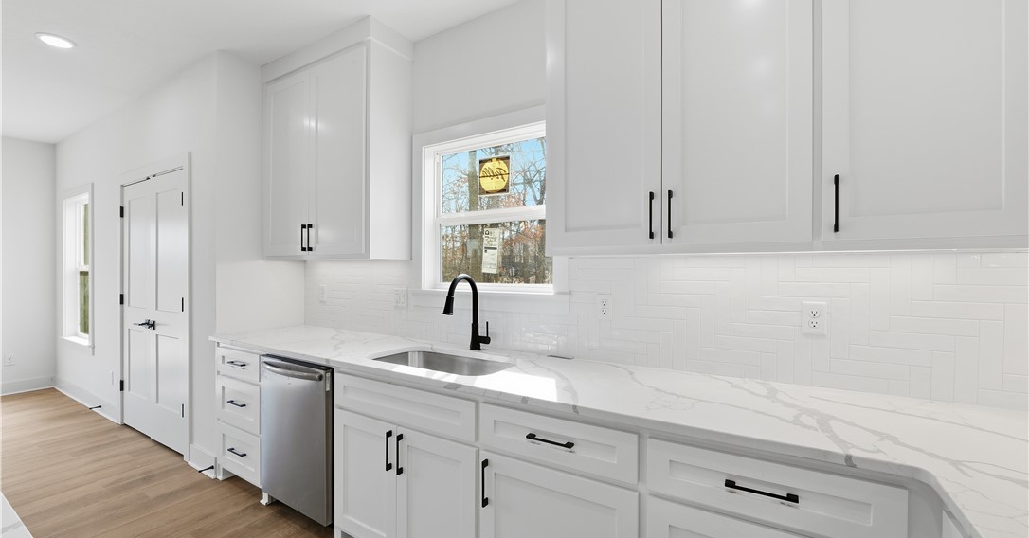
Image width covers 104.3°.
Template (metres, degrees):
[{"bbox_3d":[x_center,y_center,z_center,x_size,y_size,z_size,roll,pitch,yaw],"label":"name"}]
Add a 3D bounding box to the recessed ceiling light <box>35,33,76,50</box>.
[{"bbox_3d":[-2.844,-1.415,2.479,0.171,0.030,0.171,0,0,30],"label":"recessed ceiling light"}]

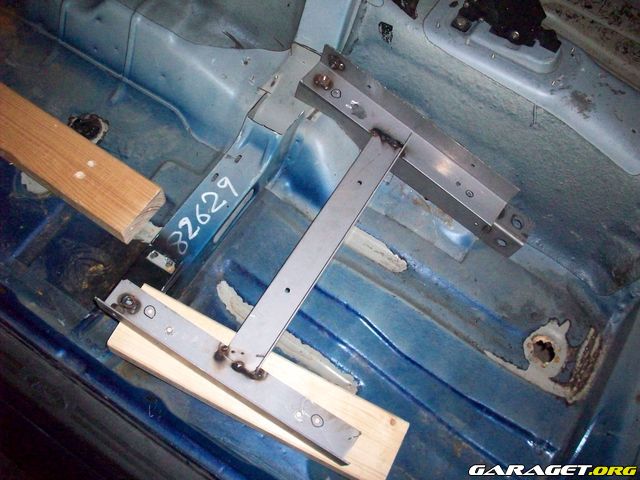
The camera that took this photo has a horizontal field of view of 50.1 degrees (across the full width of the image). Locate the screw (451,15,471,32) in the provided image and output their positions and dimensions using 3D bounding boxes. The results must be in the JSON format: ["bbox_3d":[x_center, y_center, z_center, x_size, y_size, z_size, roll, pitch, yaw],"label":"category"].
[{"bbox_3d":[0.236,-0.361,1.145,0.025,0.014,0.024,37,66,5],"label":"screw"}]

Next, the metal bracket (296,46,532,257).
[{"bbox_3d":[0.168,-0.147,1.166,0.468,0.098,0.057,38,66,4],"label":"metal bracket"}]

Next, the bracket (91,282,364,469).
[{"bbox_3d":[-0.121,0.173,0.938,0.403,0.051,0.053,32,66,3],"label":"bracket"}]

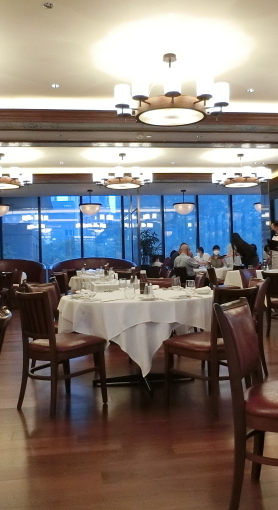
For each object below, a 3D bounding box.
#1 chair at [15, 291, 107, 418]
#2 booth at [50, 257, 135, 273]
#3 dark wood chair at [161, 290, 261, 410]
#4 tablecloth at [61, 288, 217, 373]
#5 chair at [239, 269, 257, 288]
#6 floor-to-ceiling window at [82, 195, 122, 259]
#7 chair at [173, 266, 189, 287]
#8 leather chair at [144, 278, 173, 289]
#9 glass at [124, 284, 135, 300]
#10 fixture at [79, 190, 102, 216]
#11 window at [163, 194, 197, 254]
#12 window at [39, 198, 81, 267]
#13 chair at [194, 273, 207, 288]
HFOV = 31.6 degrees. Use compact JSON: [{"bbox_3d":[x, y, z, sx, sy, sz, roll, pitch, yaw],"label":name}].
[{"bbox_3d":[-0.587,0.690,3.672,0.470,0.880,0.540,-2,-1,43],"label":"chair"},{"bbox_3d":[-1.173,0.662,12.595,2.150,1.140,1.200,-1,-1,-8],"label":"booth"},{"bbox_3d":[0.521,0.660,3.514,0.460,0.880,0.545,-1,-1,-37],"label":"dark wood chair"},{"bbox_3d":[0.034,0.735,4.273,1.410,0.770,1.410,-1,-1,0],"label":"tablecloth"},{"bbox_3d":[2.018,0.664,7.994,0.545,0.880,0.460,-2,-1,42],"label":"chair"},{"bbox_3d":[-1.011,-0.194,13.672,1.141,2.890,0.120,-1,-1,-8],"label":"floor-to-ceiling window"},{"bbox_3d":[1.069,0.712,10.393,0.545,0.880,0.460,-1,-1,-40],"label":"chair"},{"bbox_3d":[0.208,0.685,5.022,0.470,0.880,0.540,-2,-1,8],"label":"leather chair"},{"bbox_3d":[-0.075,0.302,3.988,0.088,0.118,0.088,-1,-1,-8],"label":"glass"},{"bbox_3d":[-1.237,-1.323,12.607,0.580,0.642,0.580,-1,-1,-8],"label":"fixture"},{"bbox_3d":[1.200,-0.249,13.980,0.989,2.890,0.120,-1,-1,-8],"label":"window"},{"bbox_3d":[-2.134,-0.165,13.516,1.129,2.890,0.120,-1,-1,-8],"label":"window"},{"bbox_3d":[0.598,0.694,6.712,0.540,0.880,0.470,-1,-1,-7],"label":"chair"}]

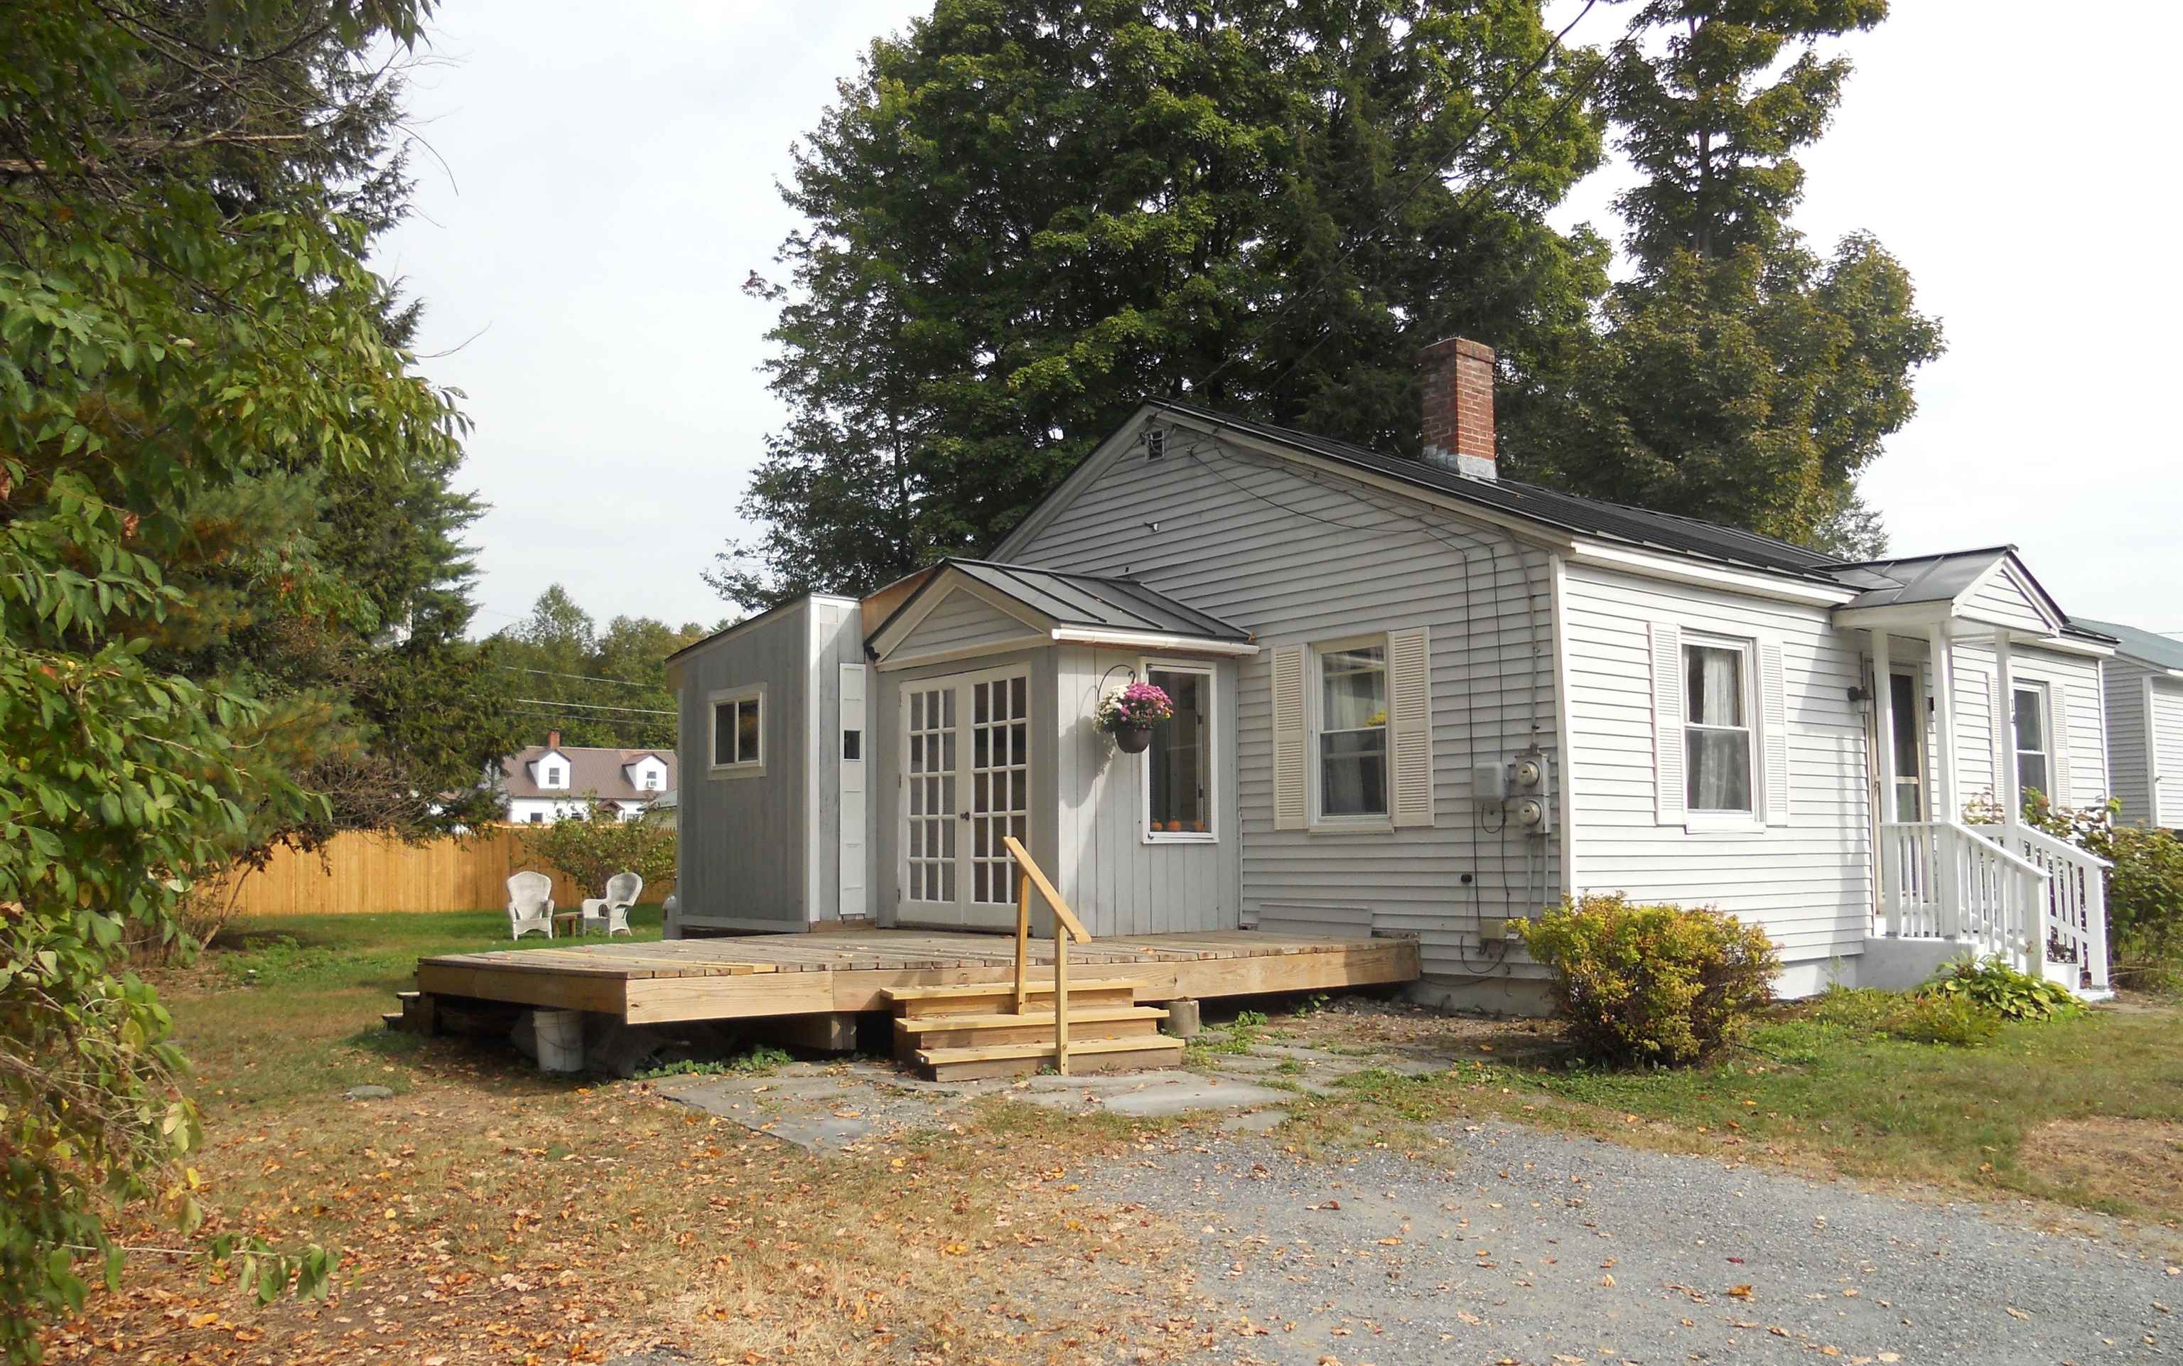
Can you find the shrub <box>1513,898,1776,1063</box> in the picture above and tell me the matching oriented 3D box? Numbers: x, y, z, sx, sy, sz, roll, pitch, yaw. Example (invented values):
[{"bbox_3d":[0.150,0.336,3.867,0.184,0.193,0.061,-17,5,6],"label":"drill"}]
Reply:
[{"bbox_3d":[3.321,1.705,10.124,1.450,0.920,1.300,4,-8,-40],"label":"shrub"}]

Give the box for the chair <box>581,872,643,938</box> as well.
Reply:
[{"bbox_3d":[-6.814,3.157,24.209,0.660,0.950,0.700,-4,-7,32],"label":"chair"}]

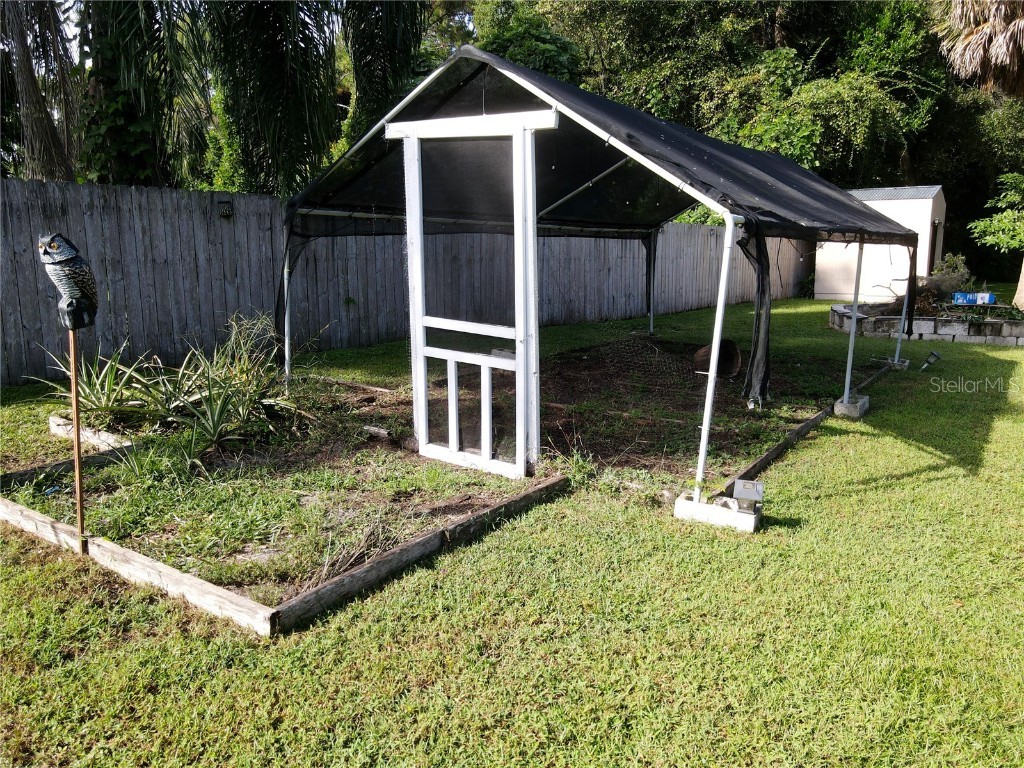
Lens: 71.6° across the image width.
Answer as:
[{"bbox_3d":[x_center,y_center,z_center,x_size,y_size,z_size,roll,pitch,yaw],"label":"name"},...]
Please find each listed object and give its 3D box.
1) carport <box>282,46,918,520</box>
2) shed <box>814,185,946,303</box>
[{"bbox_3d":[1.523,-1.238,7.009,3.481,2.523,6.335,9,14,35],"label":"carport"},{"bbox_3d":[9.618,-3.639,18.500,2.416,2.939,2.550,8,13,36],"label":"shed"}]

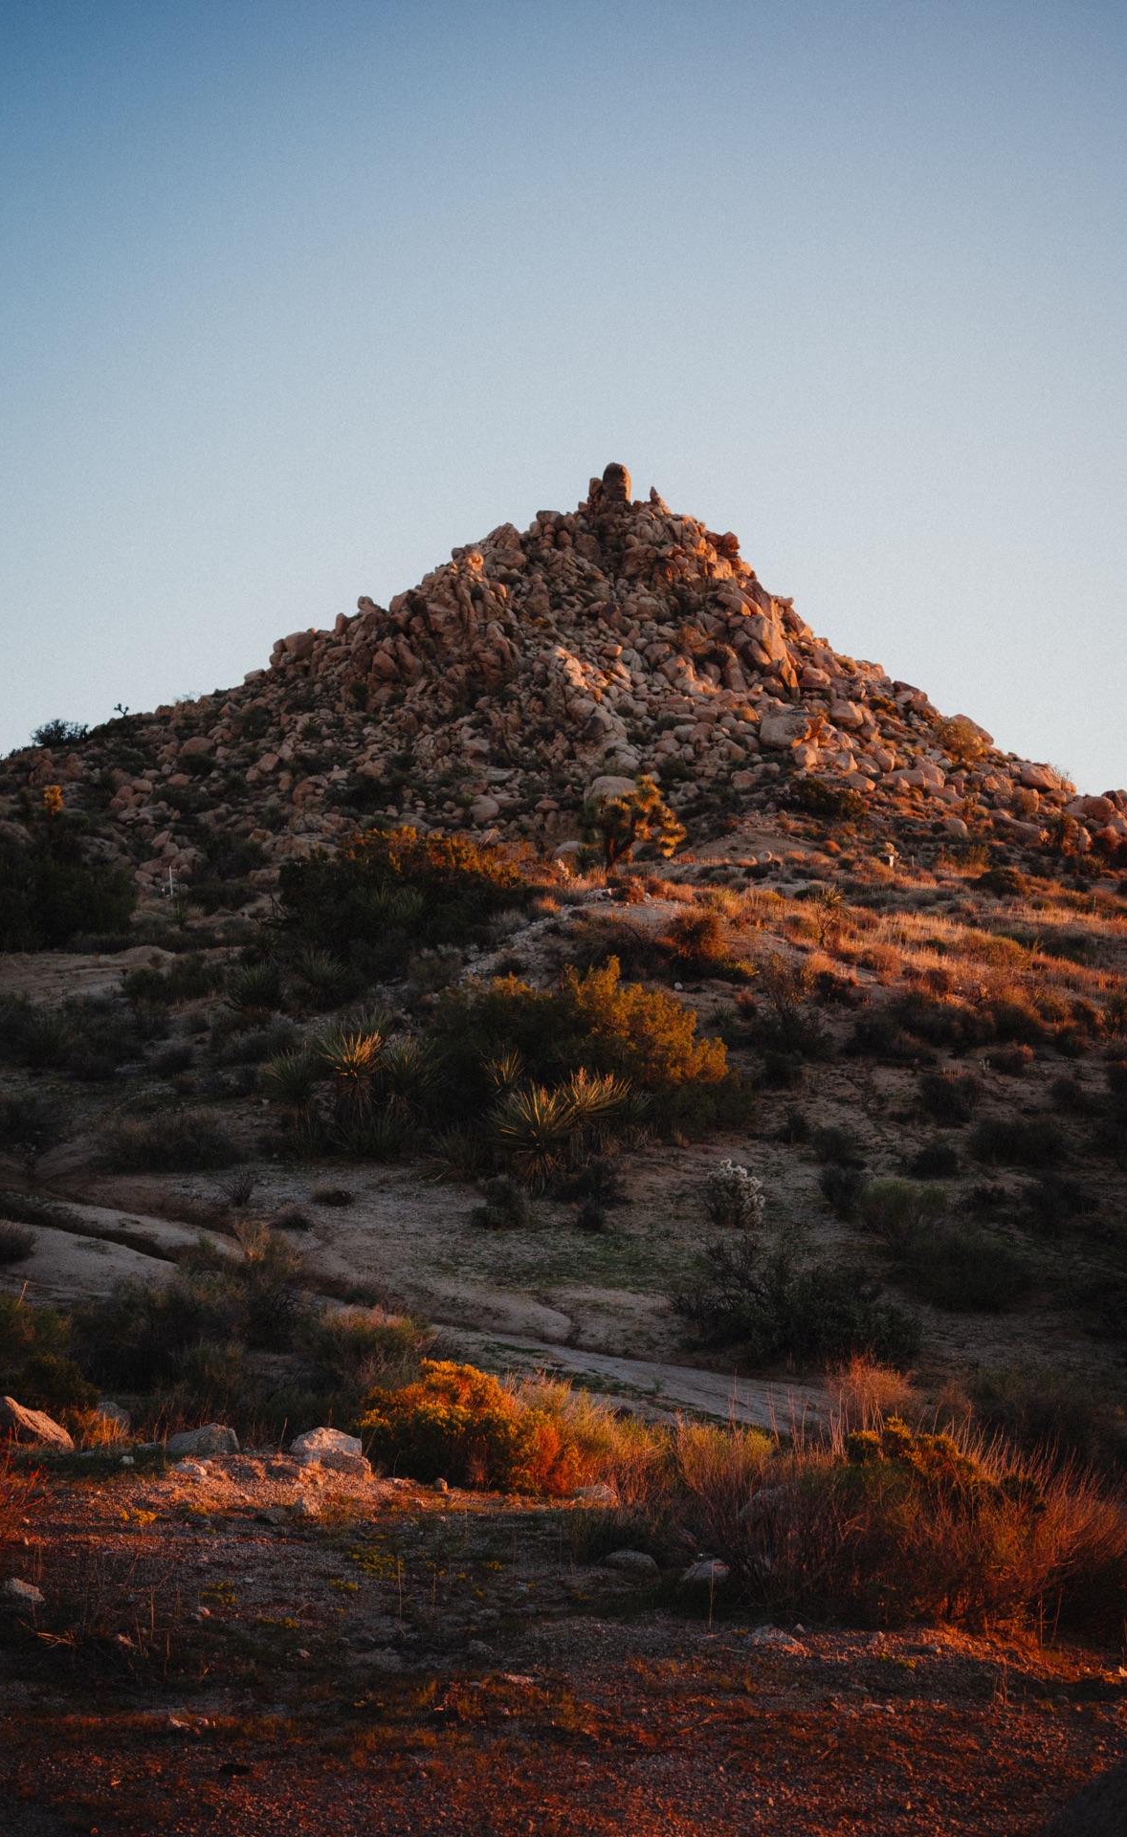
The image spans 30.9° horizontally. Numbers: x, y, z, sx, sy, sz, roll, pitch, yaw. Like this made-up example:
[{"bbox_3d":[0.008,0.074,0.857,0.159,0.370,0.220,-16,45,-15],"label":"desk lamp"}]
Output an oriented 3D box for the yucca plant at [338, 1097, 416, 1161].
[{"bbox_3d":[-2.835,3.194,31.000,1.178,0.959,1.119,0,-1,0],"label":"yucca plant"}]

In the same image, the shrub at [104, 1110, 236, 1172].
[{"bbox_3d":[-5.879,3.324,30.500,1.974,0.922,1.382,0,-1,0],"label":"shrub"}]

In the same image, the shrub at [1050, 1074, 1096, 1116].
[{"bbox_3d":[8.615,2.984,34.500,0.777,0.704,0.738,0,-1,0],"label":"shrub"}]

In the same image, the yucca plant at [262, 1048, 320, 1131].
[{"bbox_3d":[-3.457,2.194,26.000,0.732,1.115,0.732,0,-2,0],"label":"yucca plant"}]

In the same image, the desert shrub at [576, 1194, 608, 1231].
[{"bbox_3d":[0.302,3.107,21.500,0.333,0.373,0.333,0,-2,0],"label":"desert shrub"}]

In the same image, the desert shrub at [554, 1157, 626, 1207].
[{"bbox_3d":[0.348,3.558,27.500,0.967,0.677,0.822,0,-1,0],"label":"desert shrub"}]

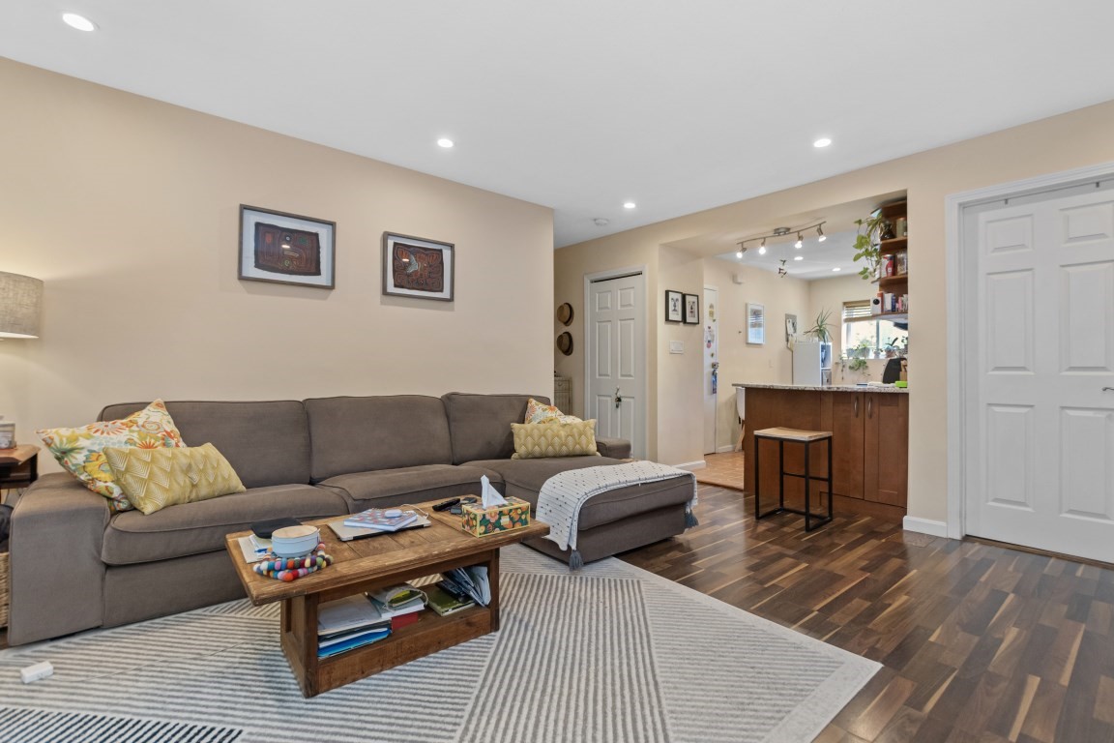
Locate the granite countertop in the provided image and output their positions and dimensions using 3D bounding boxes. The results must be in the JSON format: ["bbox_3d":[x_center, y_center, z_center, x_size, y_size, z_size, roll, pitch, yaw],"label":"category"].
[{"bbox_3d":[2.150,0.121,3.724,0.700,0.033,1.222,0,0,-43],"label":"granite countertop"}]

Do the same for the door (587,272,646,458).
[{"bbox_3d":[0.600,0.020,4.790,0.060,2.040,0.760,0,0,-44],"label":"door"}]

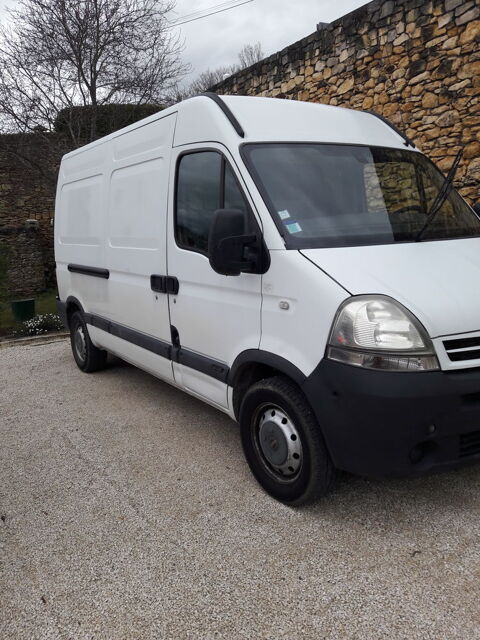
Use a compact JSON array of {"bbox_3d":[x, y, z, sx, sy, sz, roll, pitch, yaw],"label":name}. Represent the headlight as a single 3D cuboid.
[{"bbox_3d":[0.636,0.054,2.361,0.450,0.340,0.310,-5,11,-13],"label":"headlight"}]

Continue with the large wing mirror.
[{"bbox_3d":[-0.026,-0.408,2.706,0.230,0.335,0.175,-10,13,-33],"label":"large wing mirror"}]

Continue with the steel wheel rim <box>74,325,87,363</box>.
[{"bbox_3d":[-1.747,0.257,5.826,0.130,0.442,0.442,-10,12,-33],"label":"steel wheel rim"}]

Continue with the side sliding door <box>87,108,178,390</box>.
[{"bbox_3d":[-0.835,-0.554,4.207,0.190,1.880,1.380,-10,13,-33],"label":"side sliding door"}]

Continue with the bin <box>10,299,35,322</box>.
[{"bbox_3d":[-3.865,-0.169,9.200,0.410,0.400,0.400,-7,11,-23],"label":"bin"}]

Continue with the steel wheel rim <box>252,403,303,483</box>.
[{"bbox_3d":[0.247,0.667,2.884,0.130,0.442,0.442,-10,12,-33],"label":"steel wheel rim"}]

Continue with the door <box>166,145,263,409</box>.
[{"bbox_3d":[-0.145,-0.277,3.208,0.180,1.670,1.130,-10,13,-33],"label":"door"}]

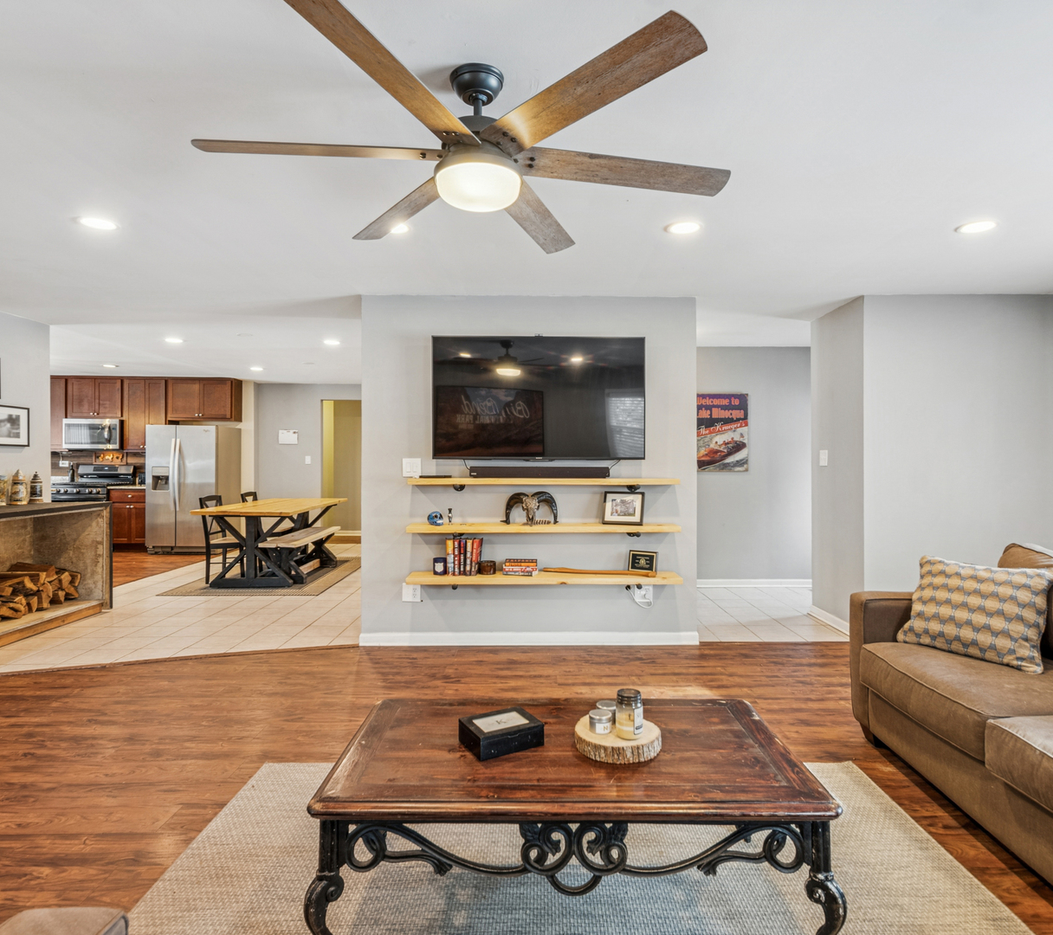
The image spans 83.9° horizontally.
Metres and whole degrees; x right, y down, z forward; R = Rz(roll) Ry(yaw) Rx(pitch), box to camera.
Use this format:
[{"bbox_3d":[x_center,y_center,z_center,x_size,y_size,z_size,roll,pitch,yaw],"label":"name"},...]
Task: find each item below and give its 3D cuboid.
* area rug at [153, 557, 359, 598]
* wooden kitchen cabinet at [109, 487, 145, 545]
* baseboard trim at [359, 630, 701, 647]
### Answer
[{"bbox_3d":[-2.740,1.200,6.630,1.526,0.010,2.270,0,0,0],"label":"area rug"},{"bbox_3d":[-5.513,0.729,8.416,0.564,0.869,0.600,0,0,-3],"label":"wooden kitchen cabinet"},{"bbox_3d":[0.022,1.162,3.960,2.303,0.090,0.016,0,0,0],"label":"baseboard trim"}]

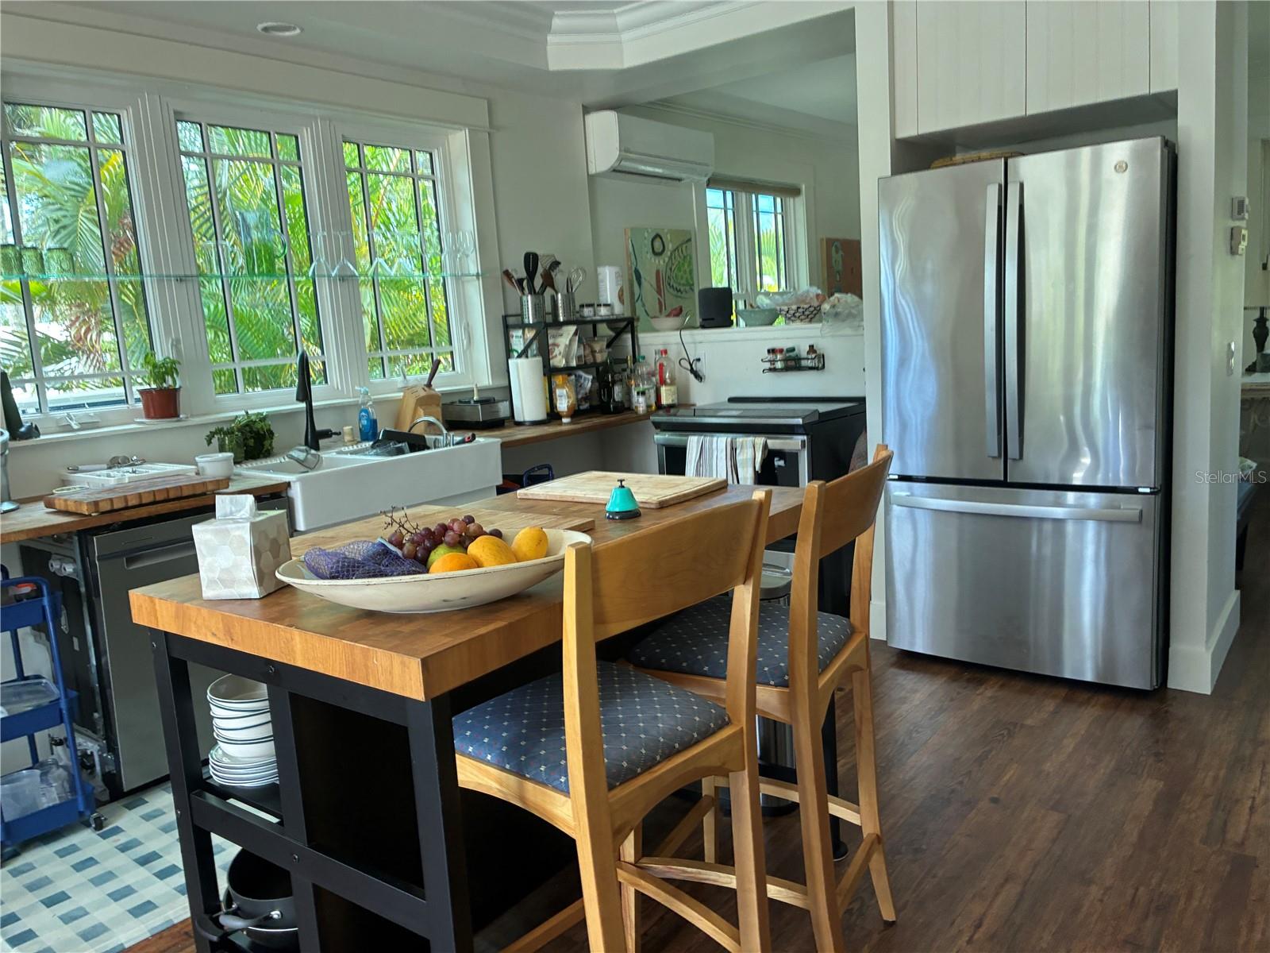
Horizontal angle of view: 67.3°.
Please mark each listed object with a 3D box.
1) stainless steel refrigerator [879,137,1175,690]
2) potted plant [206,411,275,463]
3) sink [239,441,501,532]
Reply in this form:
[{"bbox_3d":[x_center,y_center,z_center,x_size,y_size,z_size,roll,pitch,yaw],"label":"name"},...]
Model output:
[{"bbox_3d":[1.474,-0.220,3.526,0.904,1.775,0.760,3,11,36],"label":"stainless steel refrigerator"},{"bbox_3d":[-1.419,-0.143,3.482,0.180,0.195,0.230,3,11,36],"label":"potted plant"},{"bbox_3d":[-1.031,0.006,3.533,0.635,0.183,0.900,3,11,36],"label":"sink"}]

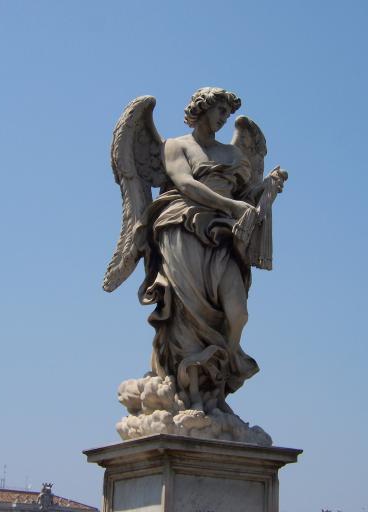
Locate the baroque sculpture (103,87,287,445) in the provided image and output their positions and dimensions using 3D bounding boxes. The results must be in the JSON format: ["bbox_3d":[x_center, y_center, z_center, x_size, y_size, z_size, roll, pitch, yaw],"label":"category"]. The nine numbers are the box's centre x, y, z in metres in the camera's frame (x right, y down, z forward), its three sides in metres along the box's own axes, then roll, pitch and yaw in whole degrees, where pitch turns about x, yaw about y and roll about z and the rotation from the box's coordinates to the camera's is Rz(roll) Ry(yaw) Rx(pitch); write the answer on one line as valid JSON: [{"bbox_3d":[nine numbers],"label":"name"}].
[{"bbox_3d":[0.088,0.038,8.824,1.180,2.760,0.900,12,-20,-32],"label":"baroque sculpture"}]

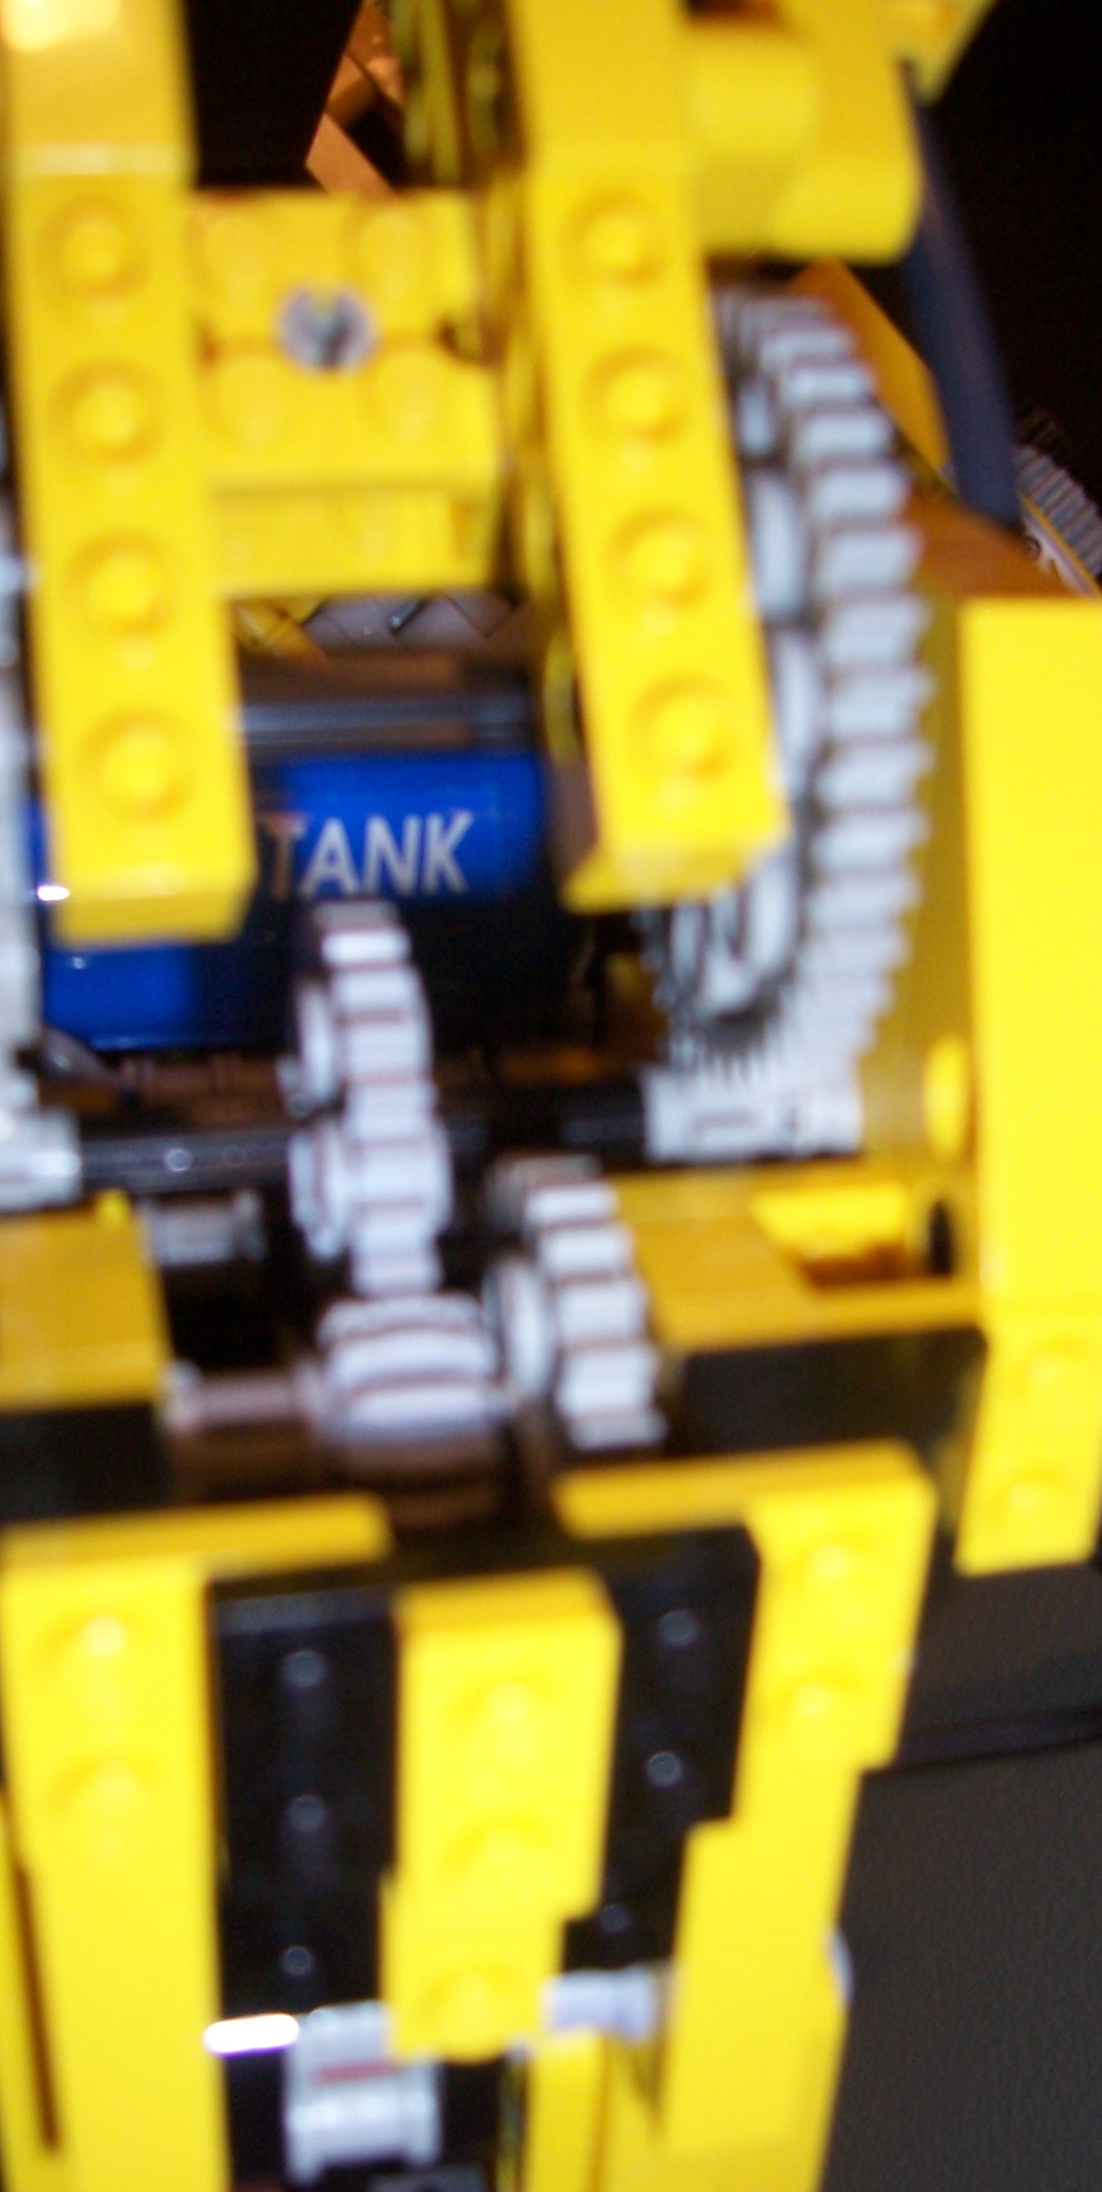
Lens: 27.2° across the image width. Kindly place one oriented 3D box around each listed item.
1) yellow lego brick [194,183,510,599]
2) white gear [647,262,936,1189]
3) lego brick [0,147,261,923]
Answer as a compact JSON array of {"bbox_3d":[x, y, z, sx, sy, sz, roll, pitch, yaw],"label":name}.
[{"bbox_3d":[-0.012,-0.037,0.119,0.016,0.014,0.016,-5,80,-11],"label":"yellow lego brick"},{"bbox_3d":[0.011,-0.020,0.123,0.007,0.044,0.042,-4,12,-11],"label":"white gear"},{"bbox_3d":[-0.019,-0.024,0.104,0.008,0.011,0.032,-5,80,-11],"label":"lego brick"}]

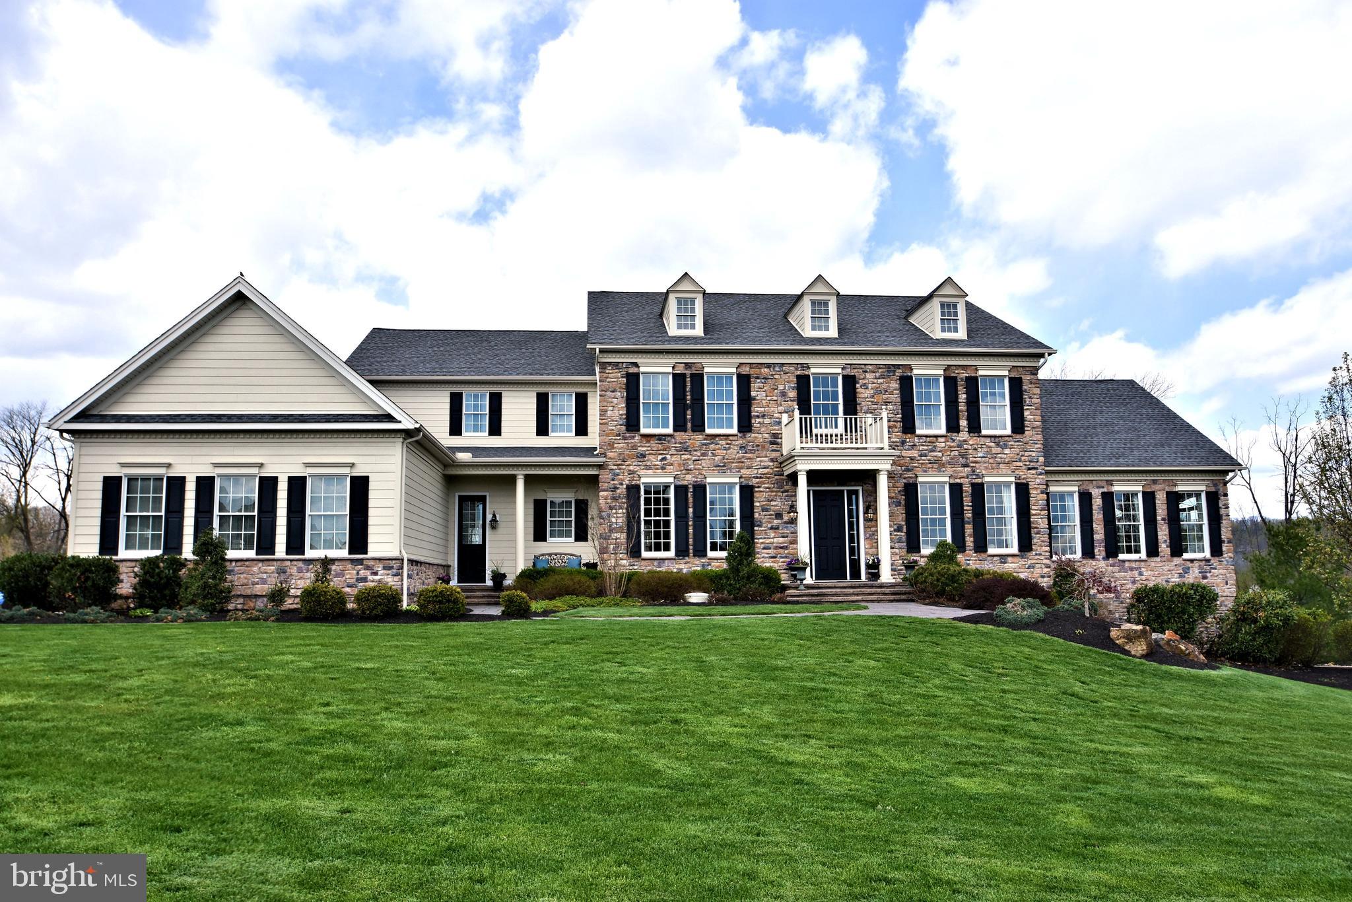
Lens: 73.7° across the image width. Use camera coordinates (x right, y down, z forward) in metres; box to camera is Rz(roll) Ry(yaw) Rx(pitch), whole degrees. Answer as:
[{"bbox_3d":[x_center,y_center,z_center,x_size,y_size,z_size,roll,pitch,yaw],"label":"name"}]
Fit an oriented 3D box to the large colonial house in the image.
[{"bbox_3d":[1.591,-0.376,27.806,29.300,11.100,18.100,0,-8,-6],"label":"large colonial house"}]

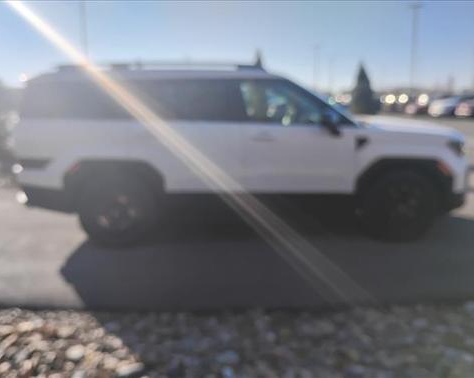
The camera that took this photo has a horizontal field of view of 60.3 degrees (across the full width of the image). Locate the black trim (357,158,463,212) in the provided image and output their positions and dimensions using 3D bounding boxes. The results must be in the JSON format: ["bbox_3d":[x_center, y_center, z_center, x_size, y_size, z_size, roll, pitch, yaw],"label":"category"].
[{"bbox_3d":[1.760,-0.031,4.124,1.106,0.558,0.200,-1,12,-4],"label":"black trim"}]

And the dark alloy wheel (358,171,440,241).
[{"bbox_3d":[1.669,0.159,4.199,0.750,0.750,0.250,-1,12,-4],"label":"dark alloy wheel"}]

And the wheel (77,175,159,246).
[{"bbox_3d":[-1.139,0.187,4.015,0.750,0.750,0.250,-1,12,-4],"label":"wheel"}]

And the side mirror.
[{"bbox_3d":[0.867,-0.598,3.779,0.180,0.210,0.240,-1,12,-4],"label":"side mirror"}]

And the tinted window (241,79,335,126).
[{"bbox_3d":[0.502,-0.824,3.942,0.957,0.435,0.140,-1,12,-4],"label":"tinted window"}]

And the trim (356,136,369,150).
[{"bbox_3d":[1.222,-0.443,3.969,0.139,0.136,0.050,-1,12,-4],"label":"trim"}]

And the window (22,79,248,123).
[{"bbox_3d":[-0.949,-0.834,3.851,2.105,0.406,0.160,-1,12,-4],"label":"window"}]

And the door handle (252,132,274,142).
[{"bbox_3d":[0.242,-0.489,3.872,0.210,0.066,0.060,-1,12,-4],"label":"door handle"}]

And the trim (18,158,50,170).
[{"bbox_3d":[-1.903,-0.230,3.833,0.310,0.114,0.120,-1,12,-4],"label":"trim"}]

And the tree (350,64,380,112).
[{"bbox_3d":[8.444,-6.623,27.000,2.000,3.600,2.000,0,12,0],"label":"tree"}]

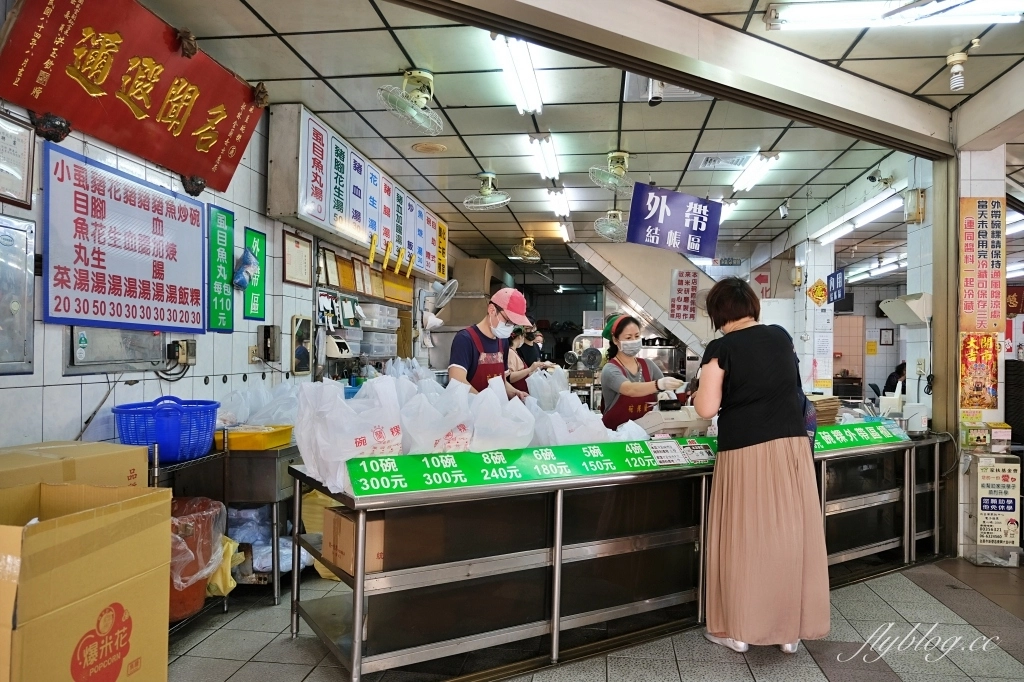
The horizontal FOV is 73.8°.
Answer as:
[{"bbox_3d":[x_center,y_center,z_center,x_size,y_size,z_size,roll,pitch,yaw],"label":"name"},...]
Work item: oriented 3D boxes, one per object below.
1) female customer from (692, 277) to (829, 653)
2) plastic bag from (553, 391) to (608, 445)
[{"bbox_3d":[1.161,0.548,3.187,0.520,1.650,0.470,1,-1,-12],"label":"female customer"},{"bbox_3d":[0.345,0.421,3.440,0.280,0.340,0.240,1,-1,-24],"label":"plastic bag"}]

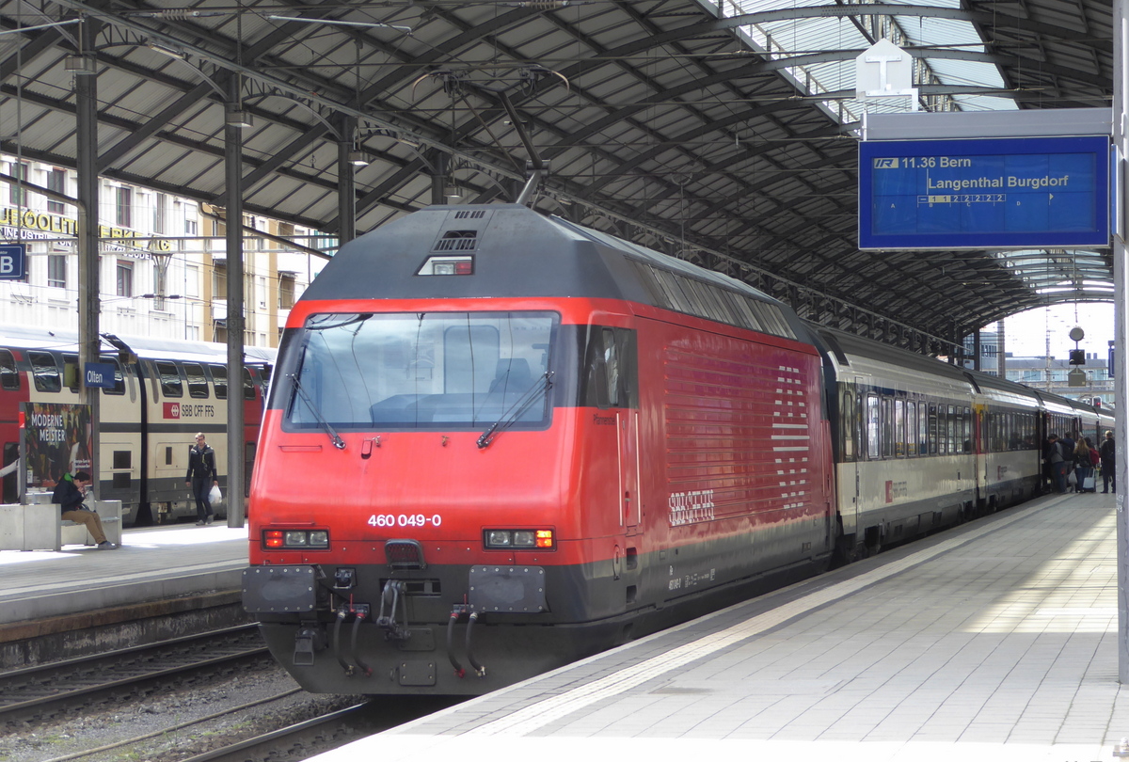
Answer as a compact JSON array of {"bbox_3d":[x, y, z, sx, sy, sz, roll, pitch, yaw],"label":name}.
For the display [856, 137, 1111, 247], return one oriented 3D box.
[{"bbox_3d":[2.670,-1.195,20.350,1.560,0.680,0.280,-1,-1,11],"label":"display"}]

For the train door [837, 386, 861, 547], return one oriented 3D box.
[{"bbox_3d":[3.787,1.122,42.600,0.100,2.130,0.950,-1,-1,17],"label":"train door"}]

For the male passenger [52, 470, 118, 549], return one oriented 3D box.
[{"bbox_3d":[-7.085,1.901,47.150,0.880,1.160,0.500,-1,-1,11],"label":"male passenger"}]

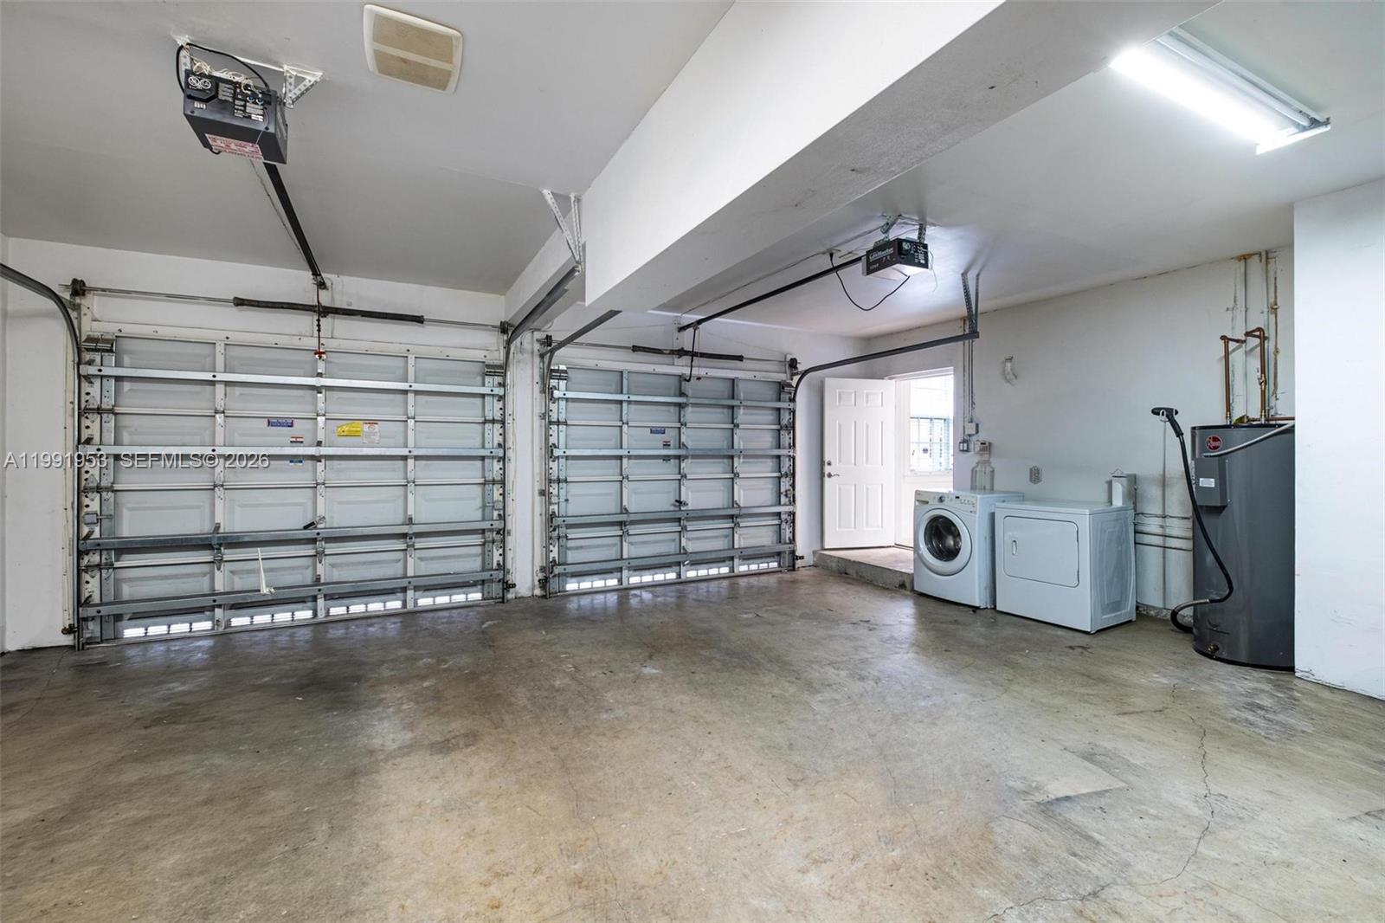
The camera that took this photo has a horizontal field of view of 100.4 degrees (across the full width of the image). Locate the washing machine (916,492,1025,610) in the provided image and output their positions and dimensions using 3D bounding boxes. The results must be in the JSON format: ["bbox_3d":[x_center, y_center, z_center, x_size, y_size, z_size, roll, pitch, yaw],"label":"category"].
[{"bbox_3d":[2.587,0.778,5.413,0.700,0.970,0.680,0,0,-28],"label":"washing machine"}]

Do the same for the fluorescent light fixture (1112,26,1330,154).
[{"bbox_3d":[2.056,-1.433,2.243,1.250,0.085,0.250,0,0,-28],"label":"fluorescent light fixture"}]

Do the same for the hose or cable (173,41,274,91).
[{"bbox_3d":[-1.659,-1.362,2.062,0.275,0.170,0.100,0,0,-28],"label":"hose or cable"}]

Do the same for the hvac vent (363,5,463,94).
[{"bbox_3d":[-0.997,-1.456,2.067,0.290,0.030,0.345,0,0,-28],"label":"hvac vent"}]

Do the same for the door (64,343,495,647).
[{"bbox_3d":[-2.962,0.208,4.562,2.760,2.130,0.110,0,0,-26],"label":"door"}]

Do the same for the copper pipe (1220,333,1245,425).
[{"bbox_3d":[3.771,-0.554,3.998,0.550,0.610,0.120,0,0,-28],"label":"copper pipe"}]

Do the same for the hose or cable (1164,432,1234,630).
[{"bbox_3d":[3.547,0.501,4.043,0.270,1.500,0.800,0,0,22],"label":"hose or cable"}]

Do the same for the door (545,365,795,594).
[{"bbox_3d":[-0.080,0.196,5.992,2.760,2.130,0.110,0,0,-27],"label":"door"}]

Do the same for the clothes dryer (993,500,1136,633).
[{"bbox_3d":[3.063,0.820,4.743,0.680,0.895,0.720,0,0,-28],"label":"clothes dryer"}]

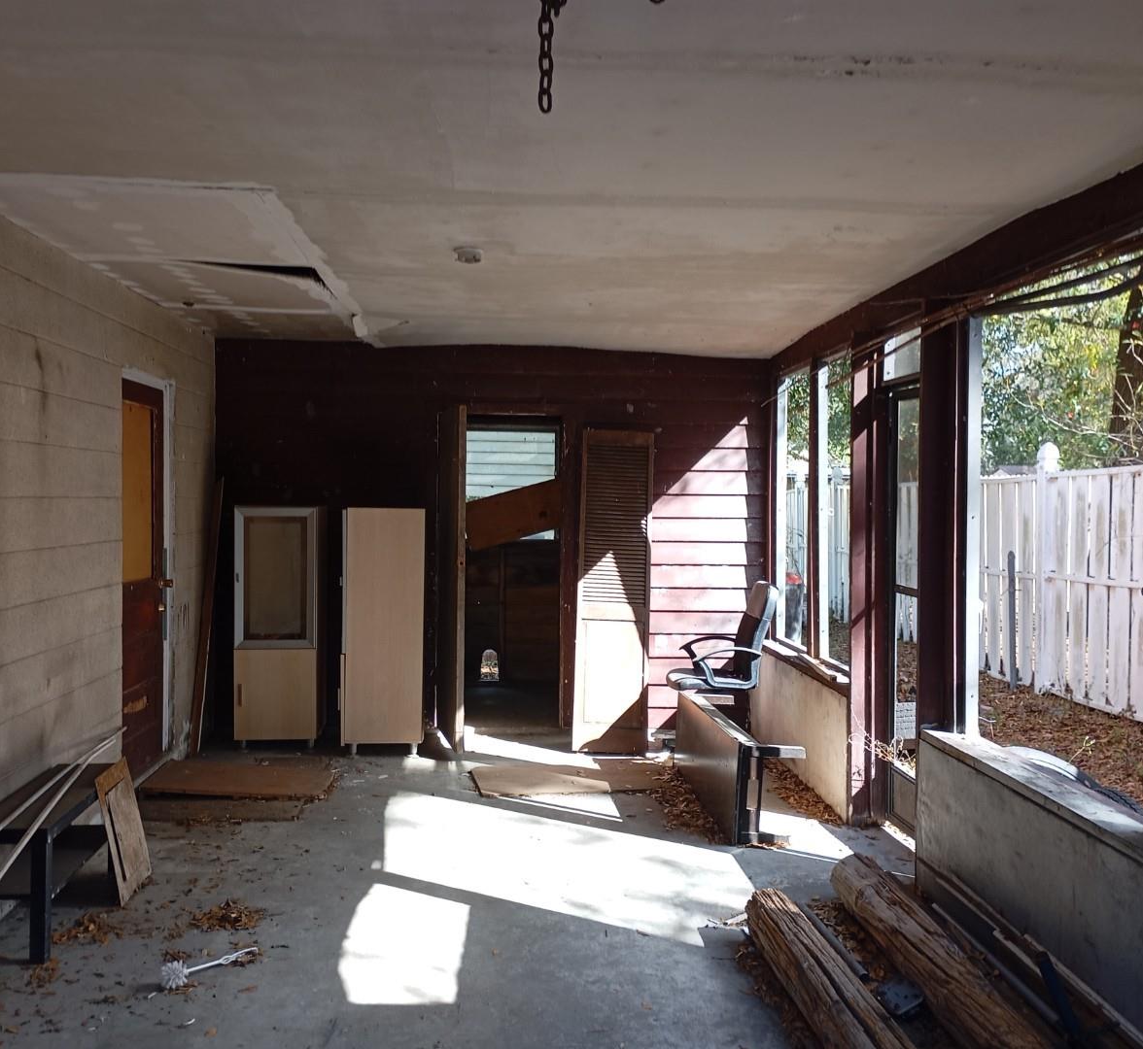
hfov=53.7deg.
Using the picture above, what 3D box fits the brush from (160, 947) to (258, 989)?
[{"bbox_3d":[-1.152,1.407,3.622,0.080,0.080,0.355,2,-2,36],"label":"brush"}]

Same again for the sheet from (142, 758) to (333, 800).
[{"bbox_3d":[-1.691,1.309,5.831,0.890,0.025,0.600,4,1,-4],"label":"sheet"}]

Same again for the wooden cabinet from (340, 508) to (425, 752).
[{"bbox_3d":[-1.105,0.618,6.702,0.475,1.425,0.460,0,1,-5],"label":"wooden cabinet"}]

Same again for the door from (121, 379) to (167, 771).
[{"bbox_3d":[-2.209,0.264,5.720,0.045,1.990,0.800,0,1,-3],"label":"door"}]

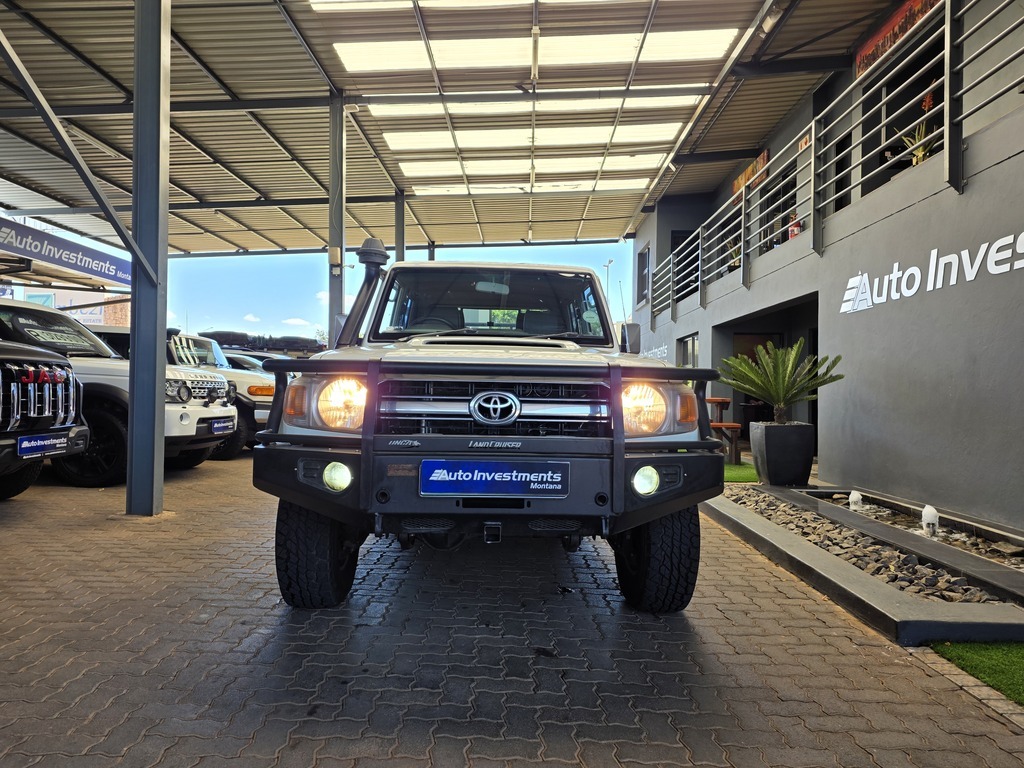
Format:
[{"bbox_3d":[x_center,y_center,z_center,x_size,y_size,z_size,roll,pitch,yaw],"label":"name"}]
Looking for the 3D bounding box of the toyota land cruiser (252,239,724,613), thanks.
[{"bbox_3d":[-0.145,0.106,5.030,1.900,2.020,5.350,1,-1,-2],"label":"toyota land cruiser"}]

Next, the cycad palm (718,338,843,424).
[{"bbox_3d":[2.827,-0.026,7.150,1.300,0.910,1.250,1,-1,1],"label":"cycad palm"}]

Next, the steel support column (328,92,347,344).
[{"bbox_3d":[-2.937,-1.854,11.380,0.210,6.000,0.150,1,-1,1],"label":"steel support column"}]

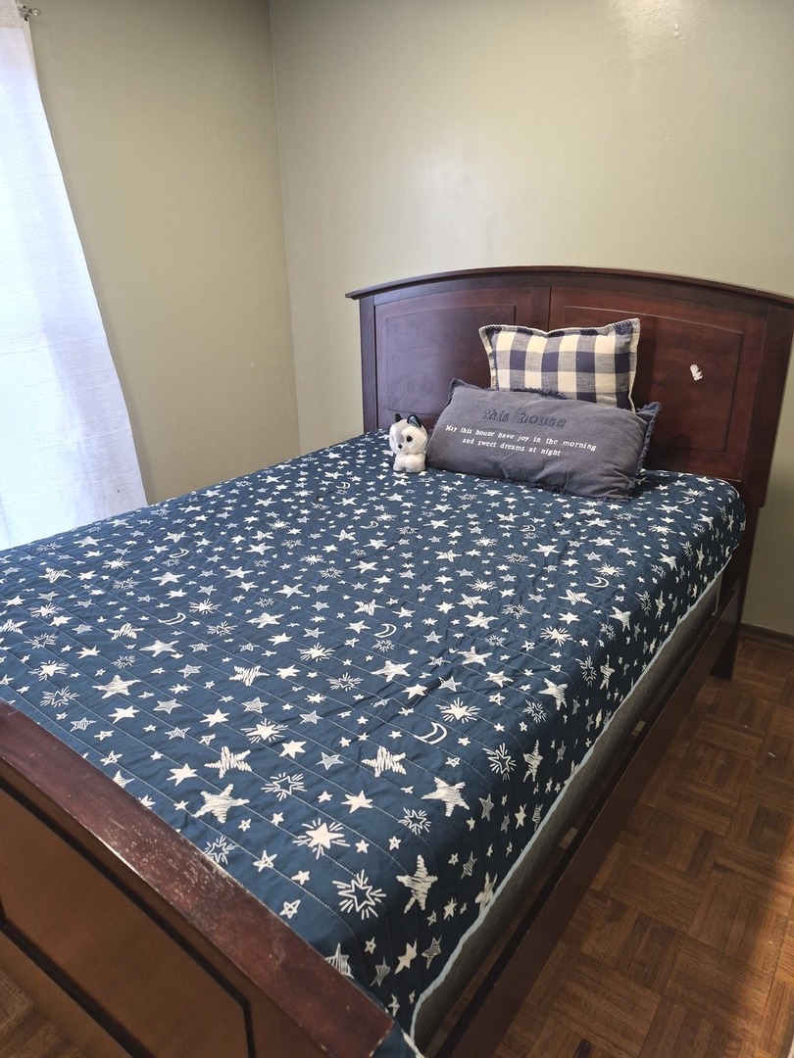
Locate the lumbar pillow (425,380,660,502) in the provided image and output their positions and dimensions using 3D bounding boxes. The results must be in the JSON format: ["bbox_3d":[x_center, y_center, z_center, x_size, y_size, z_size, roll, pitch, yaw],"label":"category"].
[{"bbox_3d":[0.432,-0.293,2.176,0.670,0.310,0.150,14,-5,34],"label":"lumbar pillow"}]

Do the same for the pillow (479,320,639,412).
[{"bbox_3d":[0.498,-0.427,2.271,0.520,0.460,0.140,14,13,34],"label":"pillow"}]

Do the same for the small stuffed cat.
[{"bbox_3d":[0.037,-0.289,2.322,0.115,0.172,0.120,11,24,29],"label":"small stuffed cat"}]

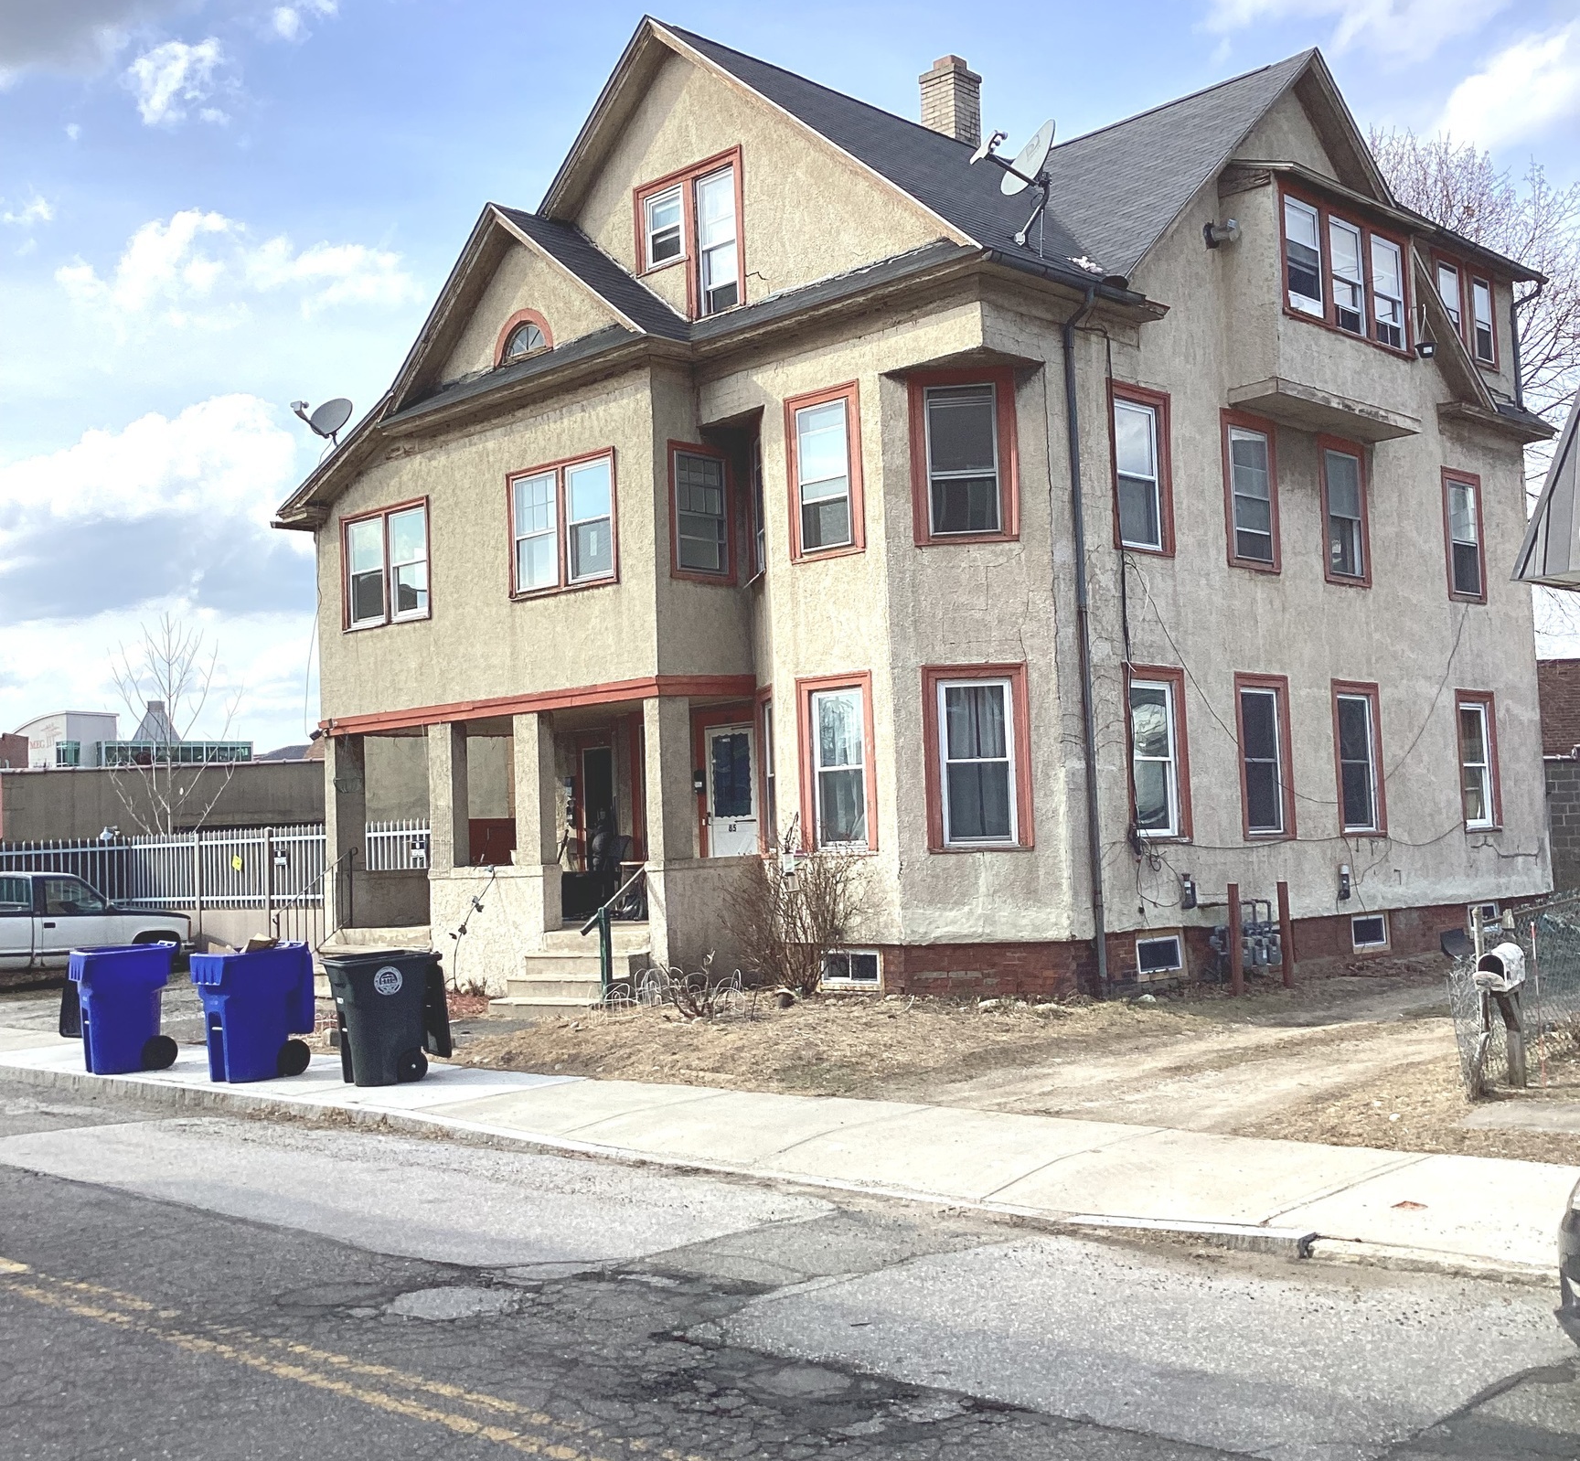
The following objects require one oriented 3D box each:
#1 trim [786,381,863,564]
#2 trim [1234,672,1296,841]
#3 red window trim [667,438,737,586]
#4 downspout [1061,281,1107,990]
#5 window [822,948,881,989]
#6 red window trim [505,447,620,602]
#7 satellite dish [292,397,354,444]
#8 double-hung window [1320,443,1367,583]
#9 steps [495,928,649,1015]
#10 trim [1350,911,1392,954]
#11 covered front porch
[{"bbox_3d":[0.348,-2.660,19.472,1.062,1.711,0.100,-6,-5,44],"label":"trim"},{"bbox_3d":[5.336,0.299,21.177,0.100,1.869,1.153,-6,-5,44],"label":"trim"},{"bbox_3d":[-0.945,-2.227,19.541,0.150,1.399,0.898,-6,-5,44],"label":"red window trim"},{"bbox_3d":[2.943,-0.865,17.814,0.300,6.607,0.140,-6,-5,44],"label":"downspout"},{"bbox_3d":[0.598,2.302,18.153,0.766,0.358,0.100,-6,-5,44],"label":"window"},{"bbox_3d":[-2.472,-2.199,20.360,1.849,1.427,0.120,-6,-5,44],"label":"red window trim"},{"bbox_3d":[-6.013,-3.981,24.272,0.570,0.620,0.600,-6,-5,44],"label":"satellite dish"},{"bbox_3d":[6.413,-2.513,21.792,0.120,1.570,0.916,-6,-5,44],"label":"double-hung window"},{"bbox_3d":[-2.178,2.492,19.507,1.729,0.817,1.045,-6,-5,44],"label":"steps"},{"bbox_3d":[6.969,2.423,22.620,0.100,0.477,0.964,-6,-5,44],"label":"trim"},{"bbox_3d":[-2.704,1.360,21.794,6.336,3.181,2.376,-6,-5,44],"label":"covered front porch"}]

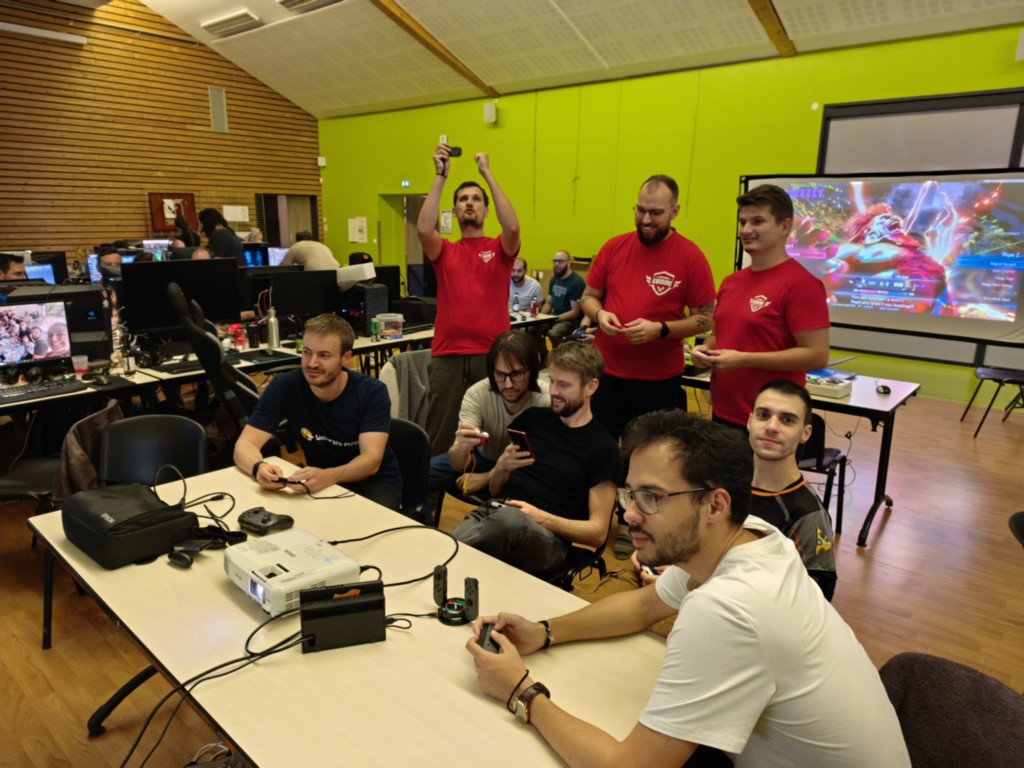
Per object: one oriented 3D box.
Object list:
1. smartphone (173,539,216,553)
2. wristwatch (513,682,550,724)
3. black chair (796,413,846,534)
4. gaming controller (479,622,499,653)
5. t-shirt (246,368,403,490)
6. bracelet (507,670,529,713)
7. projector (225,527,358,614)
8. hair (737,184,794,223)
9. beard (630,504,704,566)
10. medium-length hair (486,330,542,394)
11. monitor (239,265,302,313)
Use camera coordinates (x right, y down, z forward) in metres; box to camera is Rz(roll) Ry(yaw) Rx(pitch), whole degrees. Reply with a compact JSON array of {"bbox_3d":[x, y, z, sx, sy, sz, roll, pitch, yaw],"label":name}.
[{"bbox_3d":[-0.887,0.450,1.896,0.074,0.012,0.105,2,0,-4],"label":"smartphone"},{"bbox_3d":[0.036,0.583,1.243,0.041,0.063,0.056,13,33,40],"label":"wristwatch"},{"bbox_3d":[1.425,0.435,3.552,0.500,0.790,0.560,13,18,39],"label":"black chair"},{"bbox_3d":[-0.045,0.522,1.401,0.038,0.028,0.103,37,16,-1],"label":"gaming controller"},{"bbox_3d":[-0.709,0.181,2.600,0.490,0.520,0.320,6,15,17],"label":"t-shirt"},{"bbox_3d":[0.014,0.590,1.305,0.020,0.083,0.066,23,-22,11],"label":"bracelet"},{"bbox_3d":[-0.585,0.477,1.782,0.300,0.080,0.240,14,19,43],"label":"projector"},{"bbox_3d":[0.926,-0.650,2.476,0.210,0.160,0.175,-5,15,-22],"label":"hair"},{"bbox_3d":[0.279,0.279,1.245,0.098,0.100,0.122,-10,16,-11],"label":"beard"},{"bbox_3d":[0.009,-0.082,2.480,0.190,0.240,0.220,4,26,12],"label":"medium-length hair"},{"bbox_3d":[-1.845,-0.653,5.284,0.190,0.500,0.550,13,18,39],"label":"monitor"}]

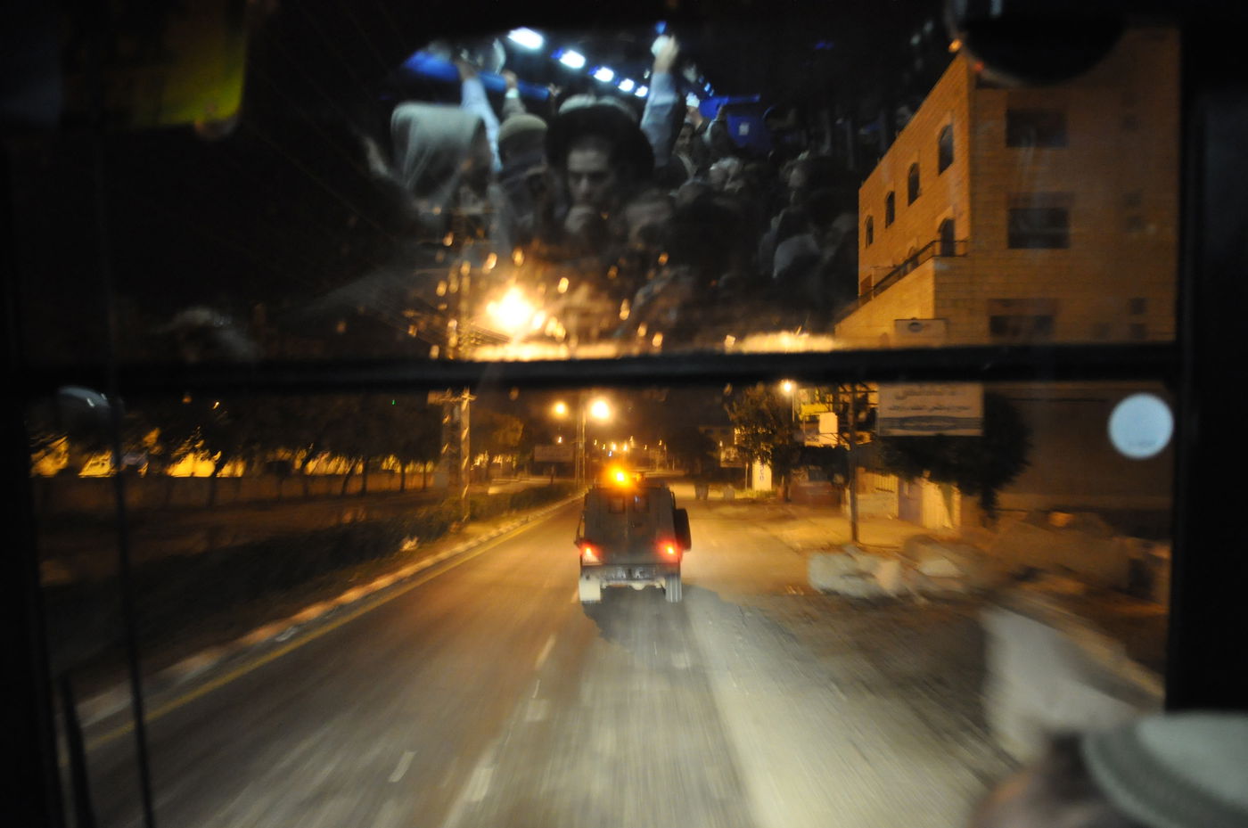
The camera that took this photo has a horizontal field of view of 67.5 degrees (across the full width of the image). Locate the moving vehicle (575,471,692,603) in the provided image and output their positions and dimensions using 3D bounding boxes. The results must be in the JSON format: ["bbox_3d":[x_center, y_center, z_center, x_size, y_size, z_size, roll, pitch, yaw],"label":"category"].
[{"bbox_3d":[0.190,2.290,17.900,2.080,2.220,4.600,0,-4,0],"label":"moving vehicle"}]

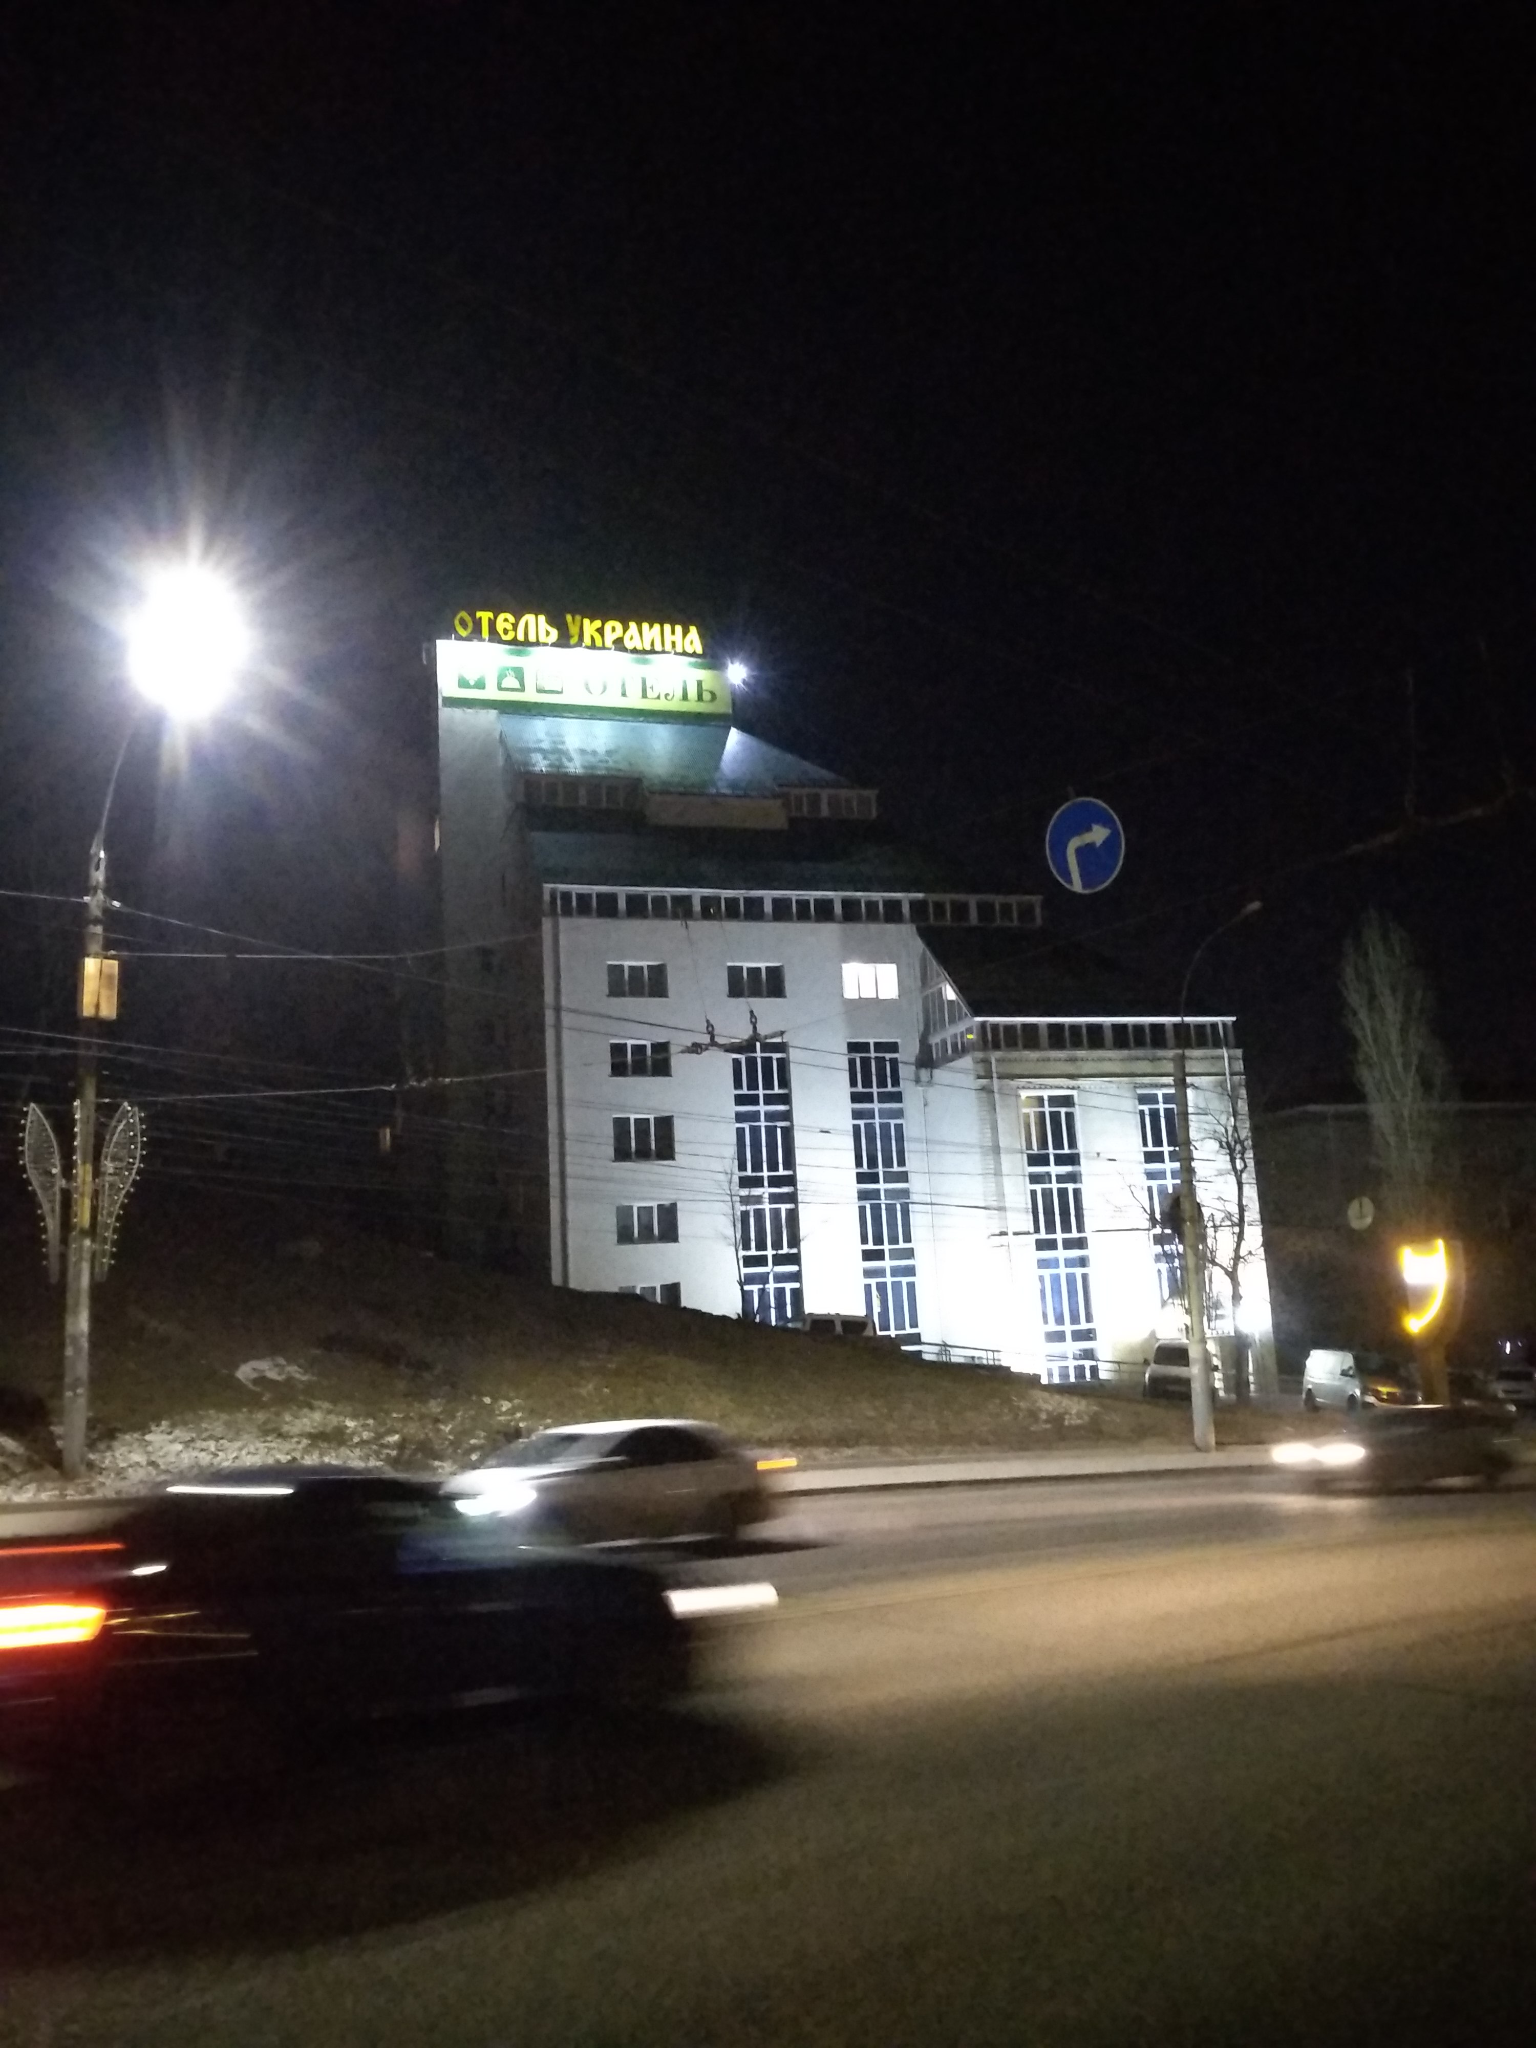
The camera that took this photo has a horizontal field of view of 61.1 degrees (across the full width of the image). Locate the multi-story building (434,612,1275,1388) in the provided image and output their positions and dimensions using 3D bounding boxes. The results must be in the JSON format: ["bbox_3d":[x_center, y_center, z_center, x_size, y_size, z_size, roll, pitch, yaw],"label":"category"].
[{"bbox_3d":[1.286,-1.472,58.394,30.700,36.000,20.000,0,-11,-16],"label":"multi-story building"}]

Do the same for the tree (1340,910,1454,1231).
[{"bbox_3d":[25.600,4.634,52.000,3.800,17.500,3.800,-3,-11,0],"label":"tree"}]

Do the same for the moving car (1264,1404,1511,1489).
[{"bbox_3d":[12.416,8.436,25.800,4.400,1.480,1.770,8,-17,-25],"label":"moving car"}]

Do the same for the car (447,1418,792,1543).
[{"bbox_3d":[-2.023,6.198,17.600,4.450,1.470,1.770,9,-17,-29],"label":"car"}]

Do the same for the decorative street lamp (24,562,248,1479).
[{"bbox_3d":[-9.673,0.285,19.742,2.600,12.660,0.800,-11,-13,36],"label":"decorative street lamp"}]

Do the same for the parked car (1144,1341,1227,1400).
[{"bbox_3d":[12.281,10.293,38.500,1.870,1.850,4.500,-5,-13,16],"label":"parked car"}]

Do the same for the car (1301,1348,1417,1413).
[{"bbox_3d":[19.037,11.484,41.800,1.900,1.960,4.800,-1,-13,0],"label":"car"}]

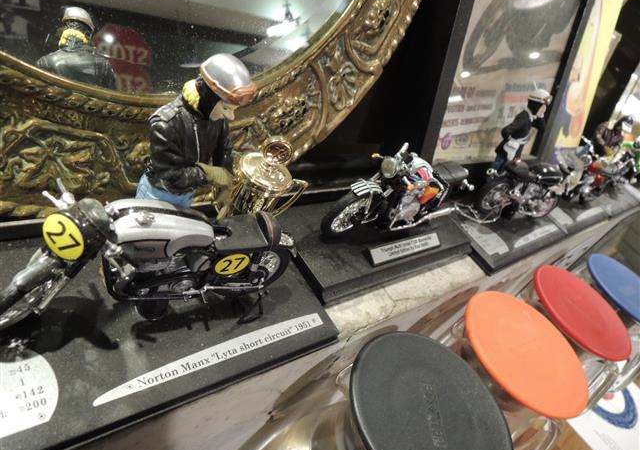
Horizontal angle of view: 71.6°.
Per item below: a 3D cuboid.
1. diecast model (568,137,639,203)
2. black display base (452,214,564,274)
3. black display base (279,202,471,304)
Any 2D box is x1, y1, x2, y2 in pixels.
[{"bbox_3d":[0.421,-0.071,0.696,0.182,0.090,0.066,-9,54,-43],"label":"diecast model"},{"bbox_3d":[0.230,-0.008,0.563,0.220,0.014,0.108,-9,54,-43],"label":"black display base"},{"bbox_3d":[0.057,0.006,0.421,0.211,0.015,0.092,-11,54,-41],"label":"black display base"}]

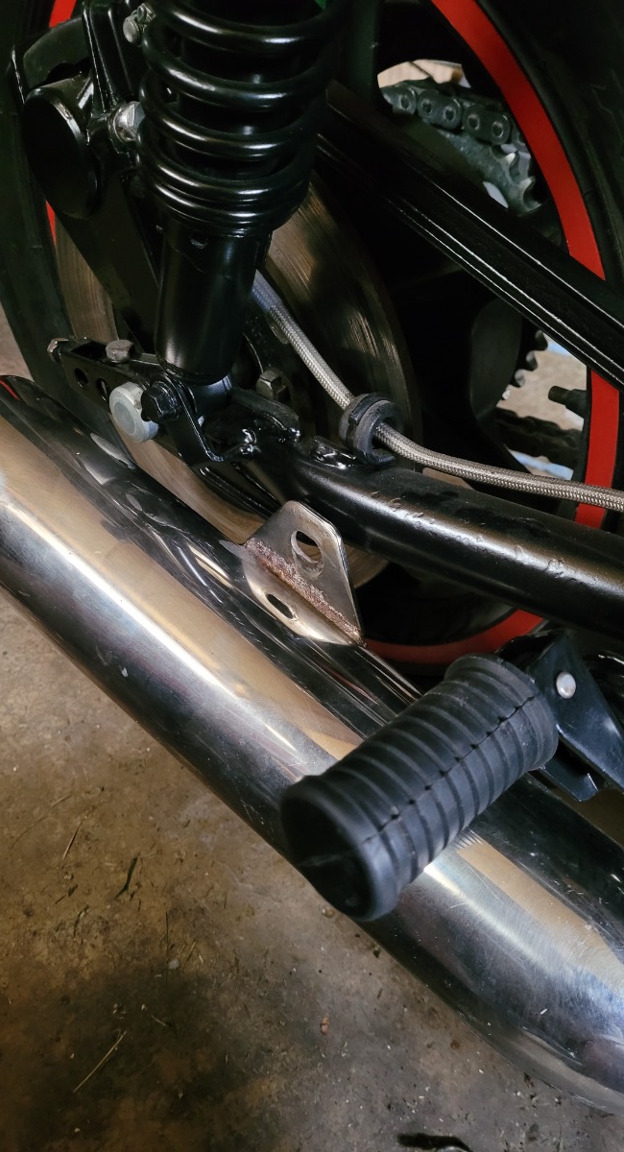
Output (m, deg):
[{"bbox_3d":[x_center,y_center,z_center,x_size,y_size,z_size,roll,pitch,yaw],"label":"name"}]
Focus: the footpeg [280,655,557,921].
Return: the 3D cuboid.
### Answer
[{"bbox_3d":[0.033,0.062,0.265,0.085,0.043,0.043,-32,51,-30],"label":"footpeg"}]

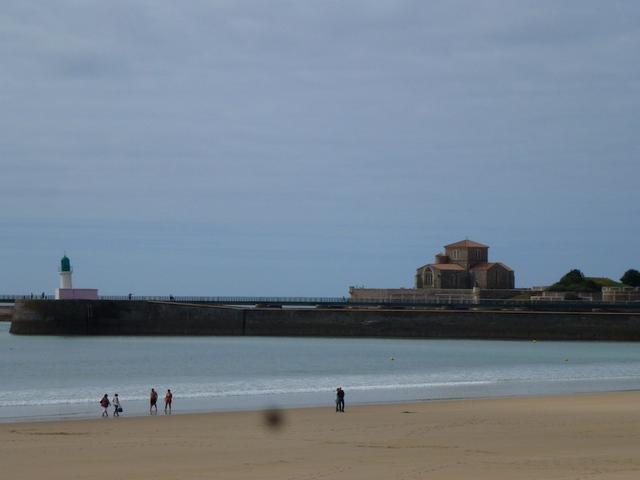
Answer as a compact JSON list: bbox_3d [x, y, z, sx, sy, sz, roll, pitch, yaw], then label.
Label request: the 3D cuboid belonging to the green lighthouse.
[{"bbox_3d":[-59.562,7.723,675.000,3.100,8.700,3.100,1,-1,0],"label":"green lighthouse"}]

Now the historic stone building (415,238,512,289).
[{"bbox_3d":[47.604,7.793,951.412,26.800,16.600,30.800,0,-2,42],"label":"historic stone building"}]

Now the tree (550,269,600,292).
[{"bbox_3d":[85.151,13.551,965.000,17.000,8.000,13.000,1,-1,0],"label":"tree"}]

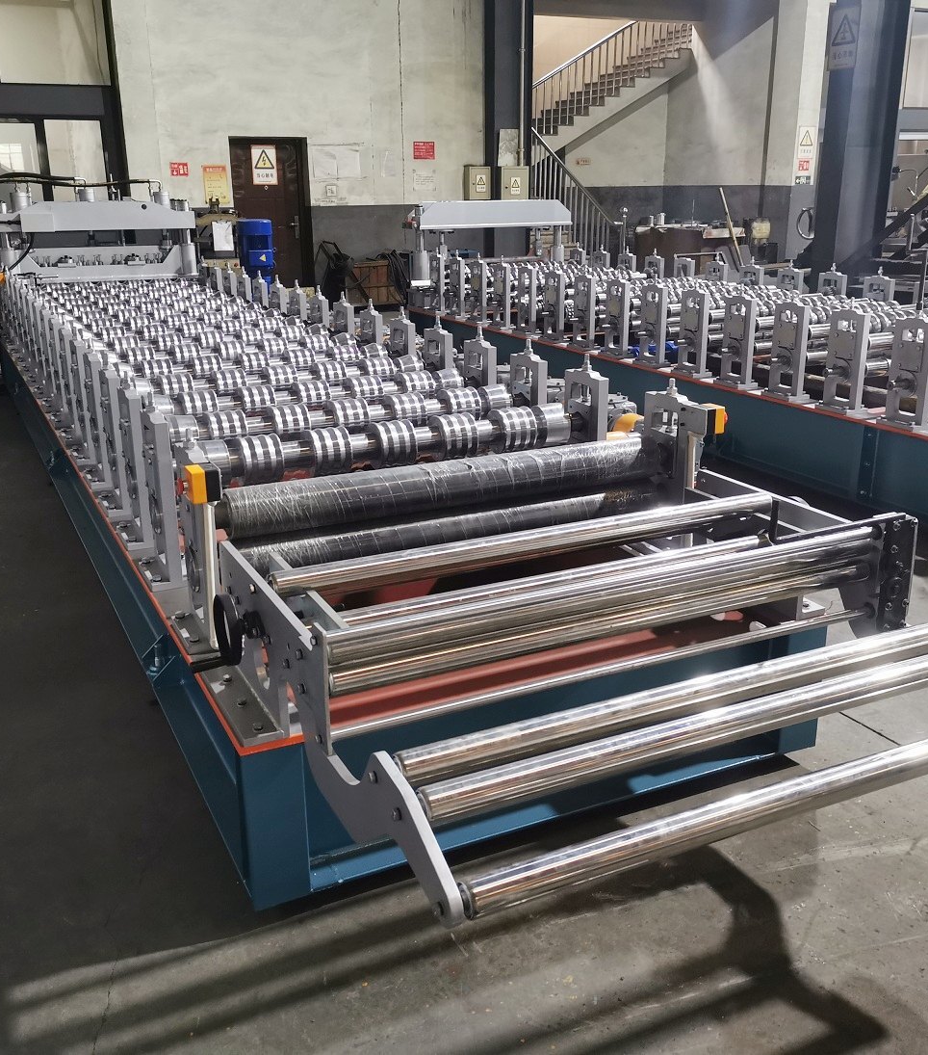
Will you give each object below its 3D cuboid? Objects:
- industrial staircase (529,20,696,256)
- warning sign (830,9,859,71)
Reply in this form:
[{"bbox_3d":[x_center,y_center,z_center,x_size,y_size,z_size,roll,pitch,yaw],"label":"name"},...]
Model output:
[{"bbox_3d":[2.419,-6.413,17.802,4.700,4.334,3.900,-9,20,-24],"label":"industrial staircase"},{"bbox_3d":[3.028,-3.894,8.751,0.010,0.450,0.312,-9,20,-24],"label":"warning sign"}]

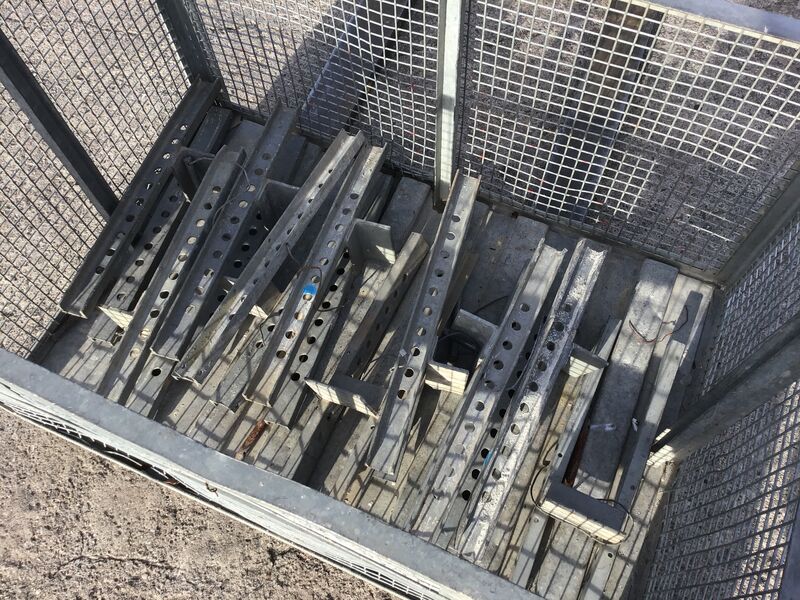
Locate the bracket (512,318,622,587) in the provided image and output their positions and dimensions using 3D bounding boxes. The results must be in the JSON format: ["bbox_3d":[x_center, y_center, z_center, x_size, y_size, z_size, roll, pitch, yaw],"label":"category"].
[{"bbox_3d":[0.285,0.263,1.249,0.043,0.021,0.545,22,68,11],"label":"bracket"}]

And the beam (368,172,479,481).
[{"bbox_3d":[0.048,0.013,1.192,0.043,0.021,0.559,15,65,5],"label":"beam"}]

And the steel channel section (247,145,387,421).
[{"bbox_3d":[-0.138,-0.071,1.280,0.043,0.021,0.559,15,64,13],"label":"steel channel section"}]

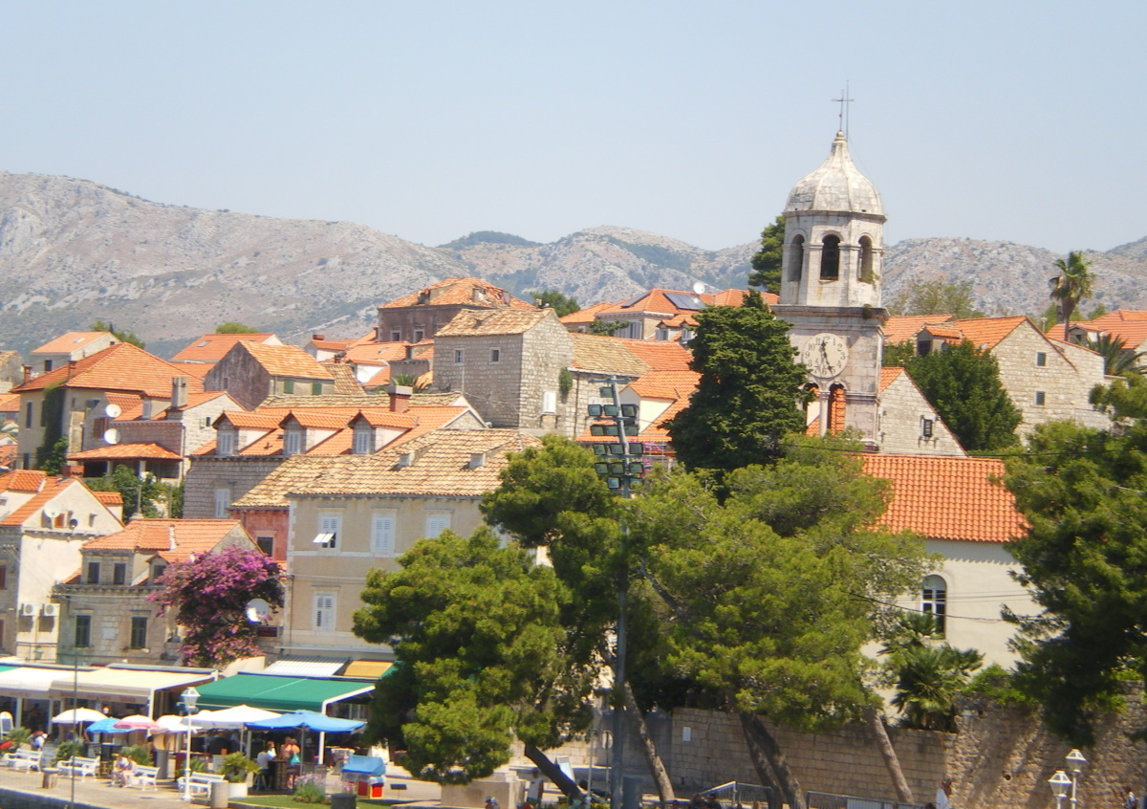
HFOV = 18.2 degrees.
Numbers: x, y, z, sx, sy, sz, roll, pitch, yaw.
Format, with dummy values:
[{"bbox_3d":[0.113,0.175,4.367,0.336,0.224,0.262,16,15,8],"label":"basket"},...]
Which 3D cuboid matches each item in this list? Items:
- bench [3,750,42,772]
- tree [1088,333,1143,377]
[{"bbox_3d":[-21.410,13.810,138.800,0.650,0.830,1.900,6,-4,-38],"label":"bench"},{"bbox_3d":[33.242,-2.343,219.872,3.900,4.200,3.900,3,-4,0],"label":"tree"}]

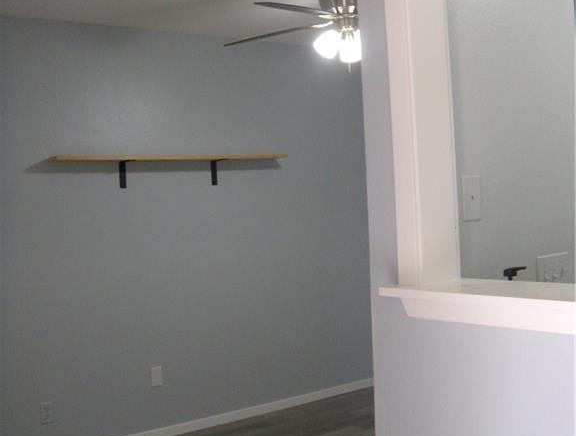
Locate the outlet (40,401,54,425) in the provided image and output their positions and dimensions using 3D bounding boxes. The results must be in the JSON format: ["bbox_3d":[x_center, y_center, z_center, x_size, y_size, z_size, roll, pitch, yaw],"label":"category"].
[{"bbox_3d":[-1.324,1.075,4.273,0.070,0.115,0.008,-4,1,-37],"label":"outlet"}]

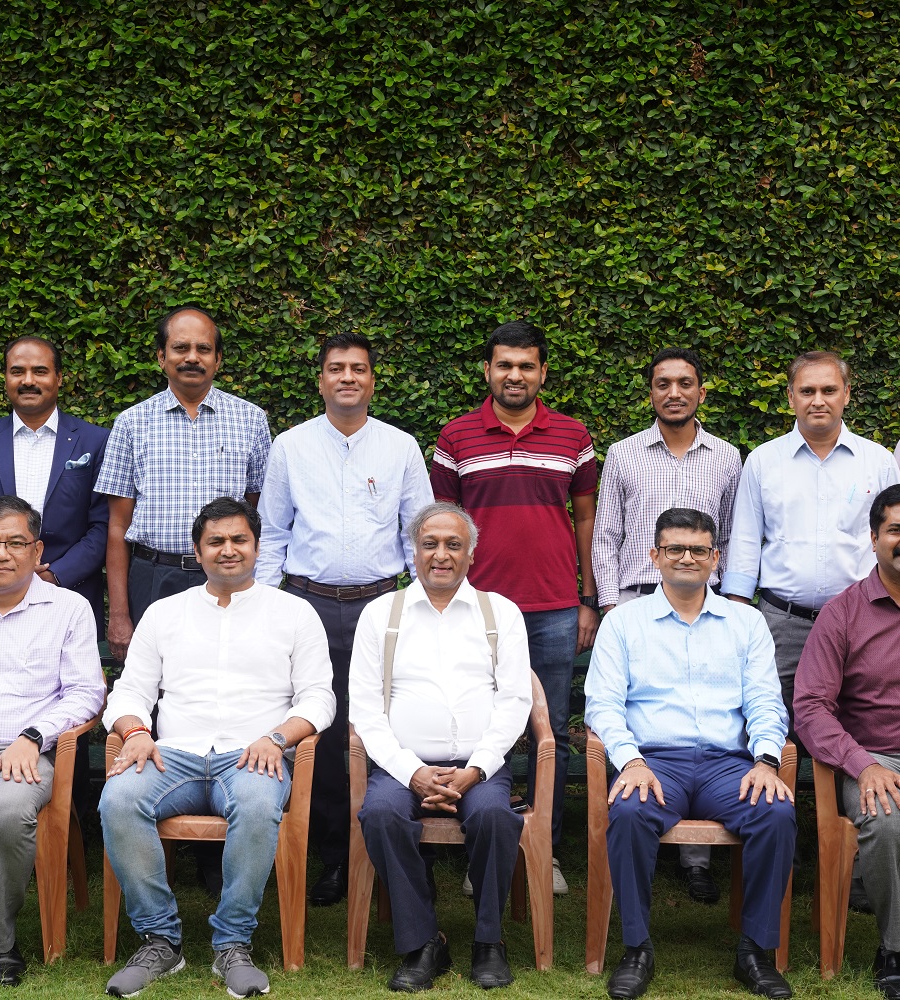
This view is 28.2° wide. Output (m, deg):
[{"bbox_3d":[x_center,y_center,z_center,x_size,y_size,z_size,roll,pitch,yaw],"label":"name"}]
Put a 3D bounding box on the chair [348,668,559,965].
[{"bbox_3d":[0.000,0.833,5.086,0.560,0.820,0.580,0,4,0],"label":"chair"}]

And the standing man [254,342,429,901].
[{"bbox_3d":[-0.321,0.353,5.447,0.540,1.719,0.340,0,4,-3],"label":"standing man"}]

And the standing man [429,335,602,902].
[{"bbox_3d":[0.194,0.325,5.565,0.520,1.764,0.340,1,4,2],"label":"standing man"}]

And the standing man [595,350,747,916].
[{"bbox_3d":[0.659,0.373,5.508,0.480,1.684,0.340,1,4,6],"label":"standing man"}]

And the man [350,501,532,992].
[{"bbox_3d":[-0.027,0.633,4.946,0.520,1.241,0.672,0,4,0],"label":"man"}]

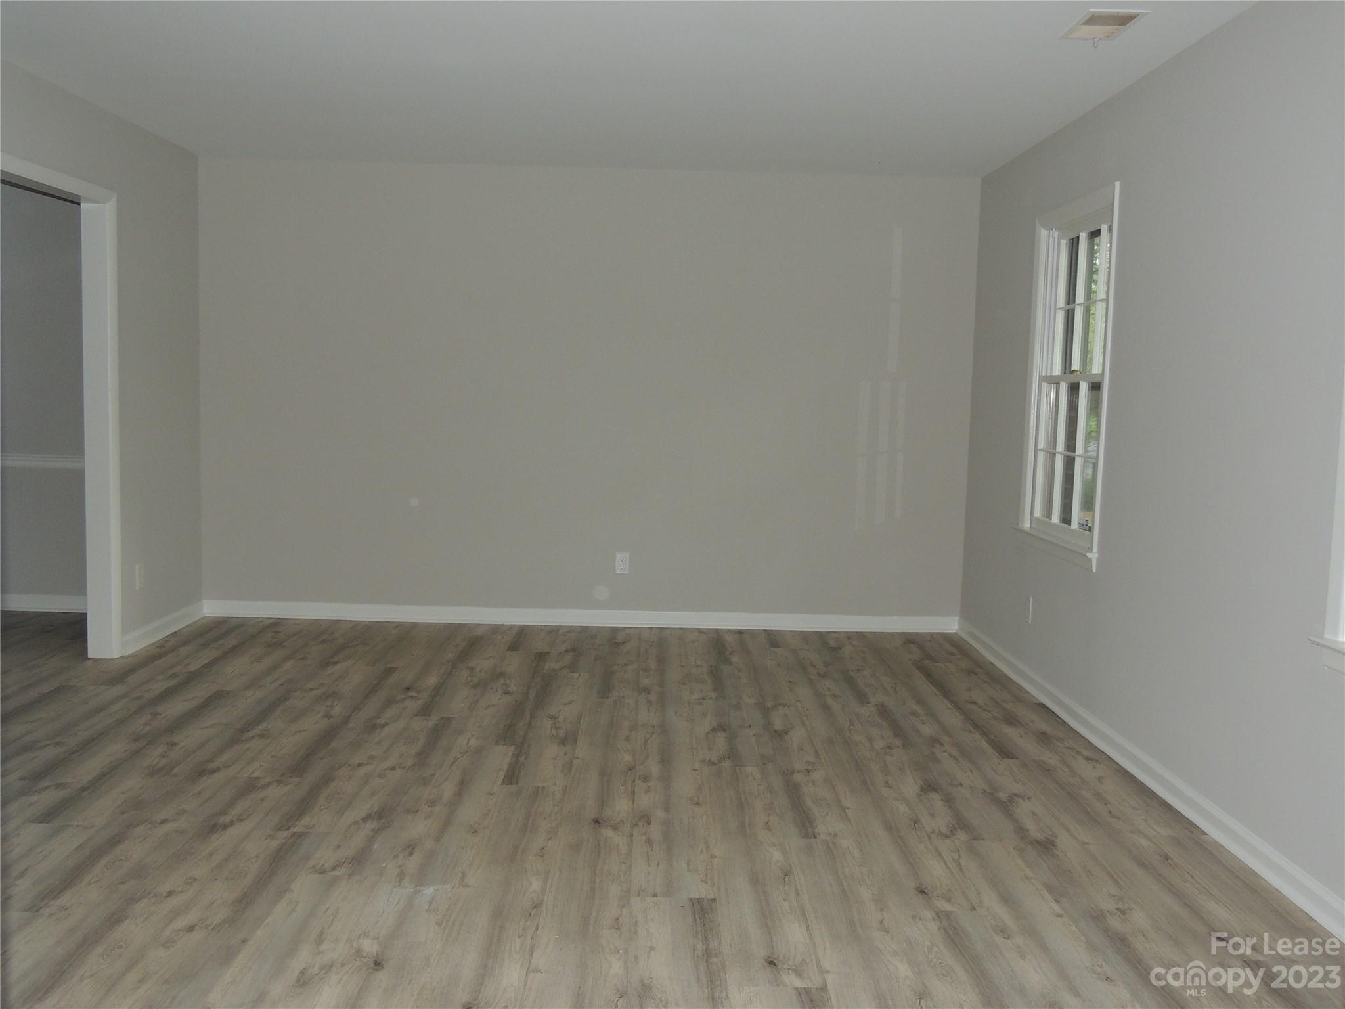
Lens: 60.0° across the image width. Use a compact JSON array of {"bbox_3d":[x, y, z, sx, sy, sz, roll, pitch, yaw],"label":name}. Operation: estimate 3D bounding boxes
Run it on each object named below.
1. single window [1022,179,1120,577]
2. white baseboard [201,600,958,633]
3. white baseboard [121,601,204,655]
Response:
[{"bbox_3d":[1.654,-0.514,4.825,0.090,1.465,0.900,1,6,-1],"label":"single window"},{"bbox_3d":[-0.485,0.609,6.346,4.137,0.090,0.025,1,6,-1],"label":"white baseboard"},{"bbox_3d":[-2.532,0.609,5.827,0.025,0.090,0.991,1,6,-1],"label":"white baseboard"}]

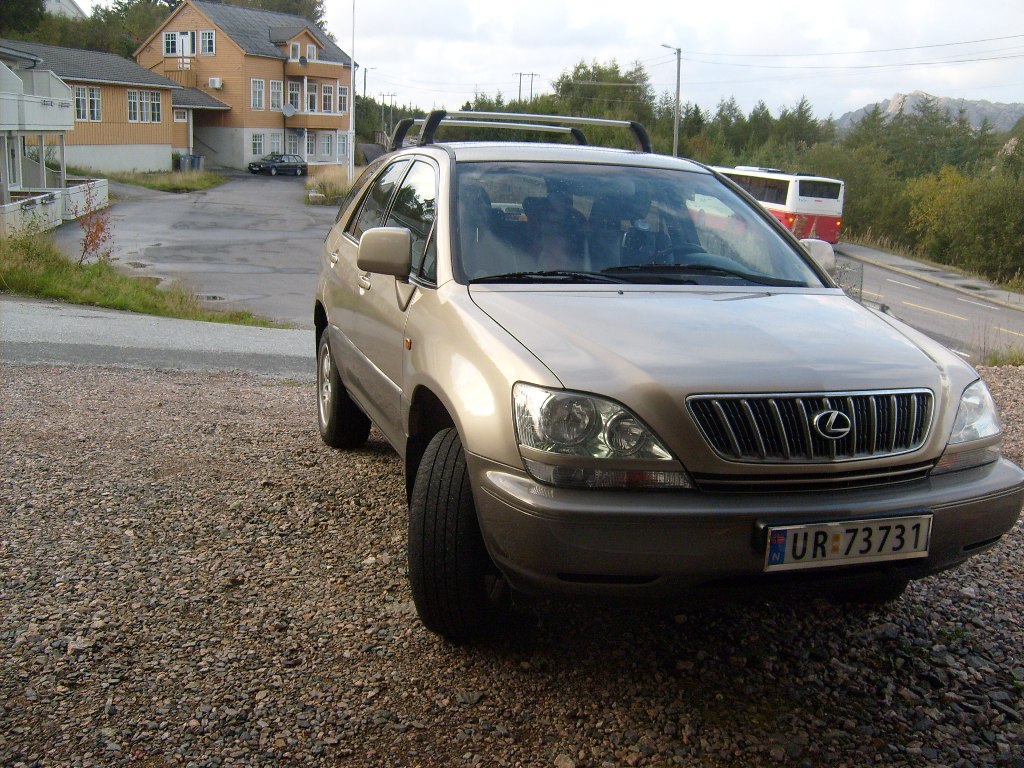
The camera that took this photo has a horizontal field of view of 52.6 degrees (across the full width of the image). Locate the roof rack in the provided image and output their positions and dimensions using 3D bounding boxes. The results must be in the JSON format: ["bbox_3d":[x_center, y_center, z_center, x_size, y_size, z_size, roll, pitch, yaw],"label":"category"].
[{"bbox_3d":[0.026,-1.258,5.285,1.170,0.175,0.830,-1,11,-19],"label":"roof rack"}]

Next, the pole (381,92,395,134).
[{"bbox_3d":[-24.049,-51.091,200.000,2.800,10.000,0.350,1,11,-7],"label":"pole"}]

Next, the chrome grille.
[{"bbox_3d":[0.868,0.115,2.884,0.820,0.200,0.120,-1,11,-19],"label":"chrome grille"}]

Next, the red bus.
[{"bbox_3d":[12.050,-8.900,50.500,2.550,3.150,11.800,2,14,-12],"label":"red bus"}]

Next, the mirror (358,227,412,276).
[{"bbox_3d":[-0.467,-0.494,3.858,0.205,0.180,0.130,-1,11,-19],"label":"mirror"}]

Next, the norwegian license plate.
[{"bbox_3d":[0.910,0.424,2.782,0.526,0.122,0.025,-1,11,-19],"label":"norwegian license plate"}]

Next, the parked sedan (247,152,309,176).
[{"bbox_3d":[-15.820,-14.786,70.000,1.750,1.430,4.650,8,12,28],"label":"parked sedan"}]

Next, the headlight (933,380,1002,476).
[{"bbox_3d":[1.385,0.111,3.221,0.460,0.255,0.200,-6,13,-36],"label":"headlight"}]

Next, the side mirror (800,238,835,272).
[{"bbox_3d":[1.315,-0.540,4.456,0.205,0.180,0.130,-1,11,-19],"label":"side mirror"}]

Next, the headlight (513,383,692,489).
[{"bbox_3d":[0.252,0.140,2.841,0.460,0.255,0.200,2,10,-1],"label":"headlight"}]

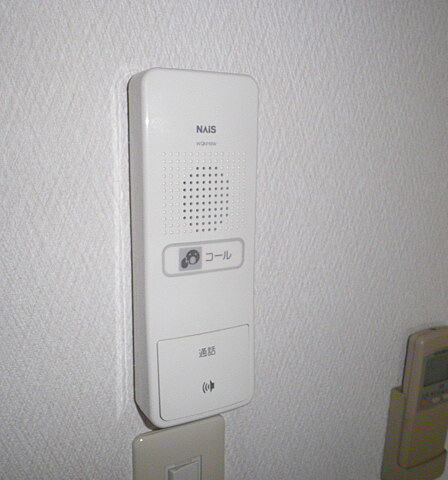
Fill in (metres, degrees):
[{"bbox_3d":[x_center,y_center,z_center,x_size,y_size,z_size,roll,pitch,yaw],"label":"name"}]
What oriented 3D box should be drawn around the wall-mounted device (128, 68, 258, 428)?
[{"bbox_3d":[-0.018,0.008,0.300,0.075,0.213,0.025,-5,12,-28],"label":"wall-mounted device"}]

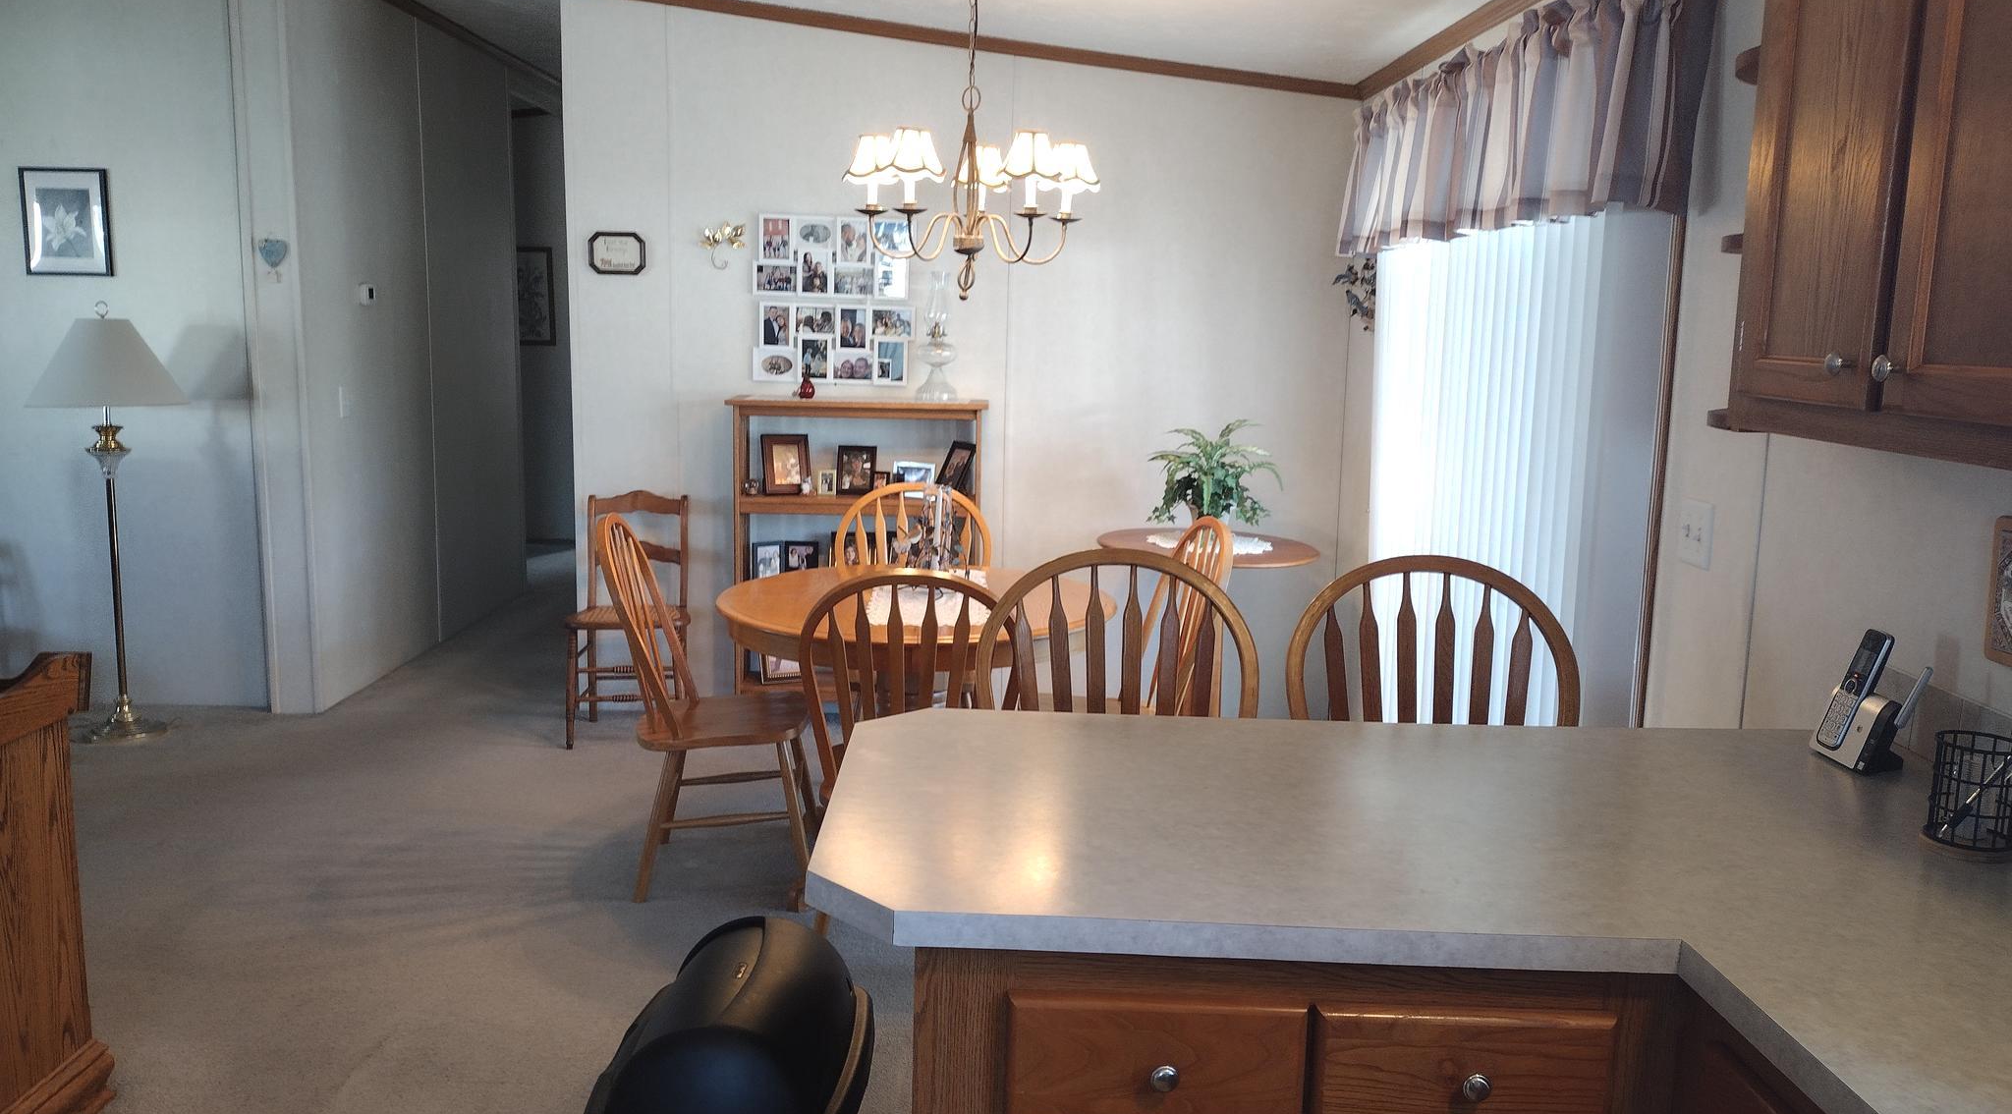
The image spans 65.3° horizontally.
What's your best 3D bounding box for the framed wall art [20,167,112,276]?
[{"bbox_3d":[-3.458,-1.231,5.781,0.322,0.390,0.025,1,8,-1],"label":"framed wall art"}]

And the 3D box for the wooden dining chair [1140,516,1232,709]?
[{"bbox_3d":[0.300,0.391,4.351,0.570,1.000,0.480,-1,9,-16],"label":"wooden dining chair"}]

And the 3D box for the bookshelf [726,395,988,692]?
[{"bbox_3d":[-0.553,0.031,5.889,0.945,1.230,0.300,1,8,-1],"label":"bookshelf"}]

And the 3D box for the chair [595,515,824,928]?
[{"bbox_3d":[-0.753,0.363,4.070,0.580,0.960,0.480,0,9,-4],"label":"chair"}]

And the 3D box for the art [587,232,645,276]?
[{"bbox_3d":[-1.376,-1.076,5.554,0.205,0.148,0.020,1,9,-1],"label":"art"}]

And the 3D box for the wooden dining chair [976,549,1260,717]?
[{"bbox_3d":[0.178,0.558,2.466,0.470,1.090,0.530,1,9,-1],"label":"wooden dining chair"}]

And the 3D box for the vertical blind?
[{"bbox_3d":[1.255,-0.113,4.255,0.090,2.020,2.150,1,8,-1],"label":"vertical blind"}]

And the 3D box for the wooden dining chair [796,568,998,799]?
[{"bbox_3d":[-0.210,0.457,3.517,0.470,0.960,0.570,1,9,-1],"label":"wooden dining chair"}]

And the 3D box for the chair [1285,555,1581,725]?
[{"bbox_3d":[0.745,0.595,2.591,0.510,1.130,0.540,1,8,-1],"label":"chair"}]

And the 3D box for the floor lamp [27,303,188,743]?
[{"bbox_3d":[-3.160,-0.124,5.562,0.550,1.540,0.550,1,8,-1],"label":"floor lamp"}]

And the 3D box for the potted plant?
[{"bbox_3d":[0.693,-0.247,5.184,0.440,0.406,0.420,1,9,-1],"label":"potted plant"}]

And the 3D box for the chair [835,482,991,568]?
[{"bbox_3d":[-0.274,0.301,4.524,0.470,0.960,0.570,1,9,-3],"label":"chair"}]

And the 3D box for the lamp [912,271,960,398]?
[{"bbox_3d":[-0.254,-0.819,5.799,0.170,0.485,0.170,1,8,-1],"label":"lamp"}]

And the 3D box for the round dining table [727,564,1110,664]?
[{"bbox_3d":[-0.253,0.497,4.387,1.120,0.760,1.130,1,8,0],"label":"round dining table"}]

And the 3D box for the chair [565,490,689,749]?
[{"bbox_3d":[-1.280,0.207,5.424,0.410,0.840,0.480,0,9,-5],"label":"chair"}]

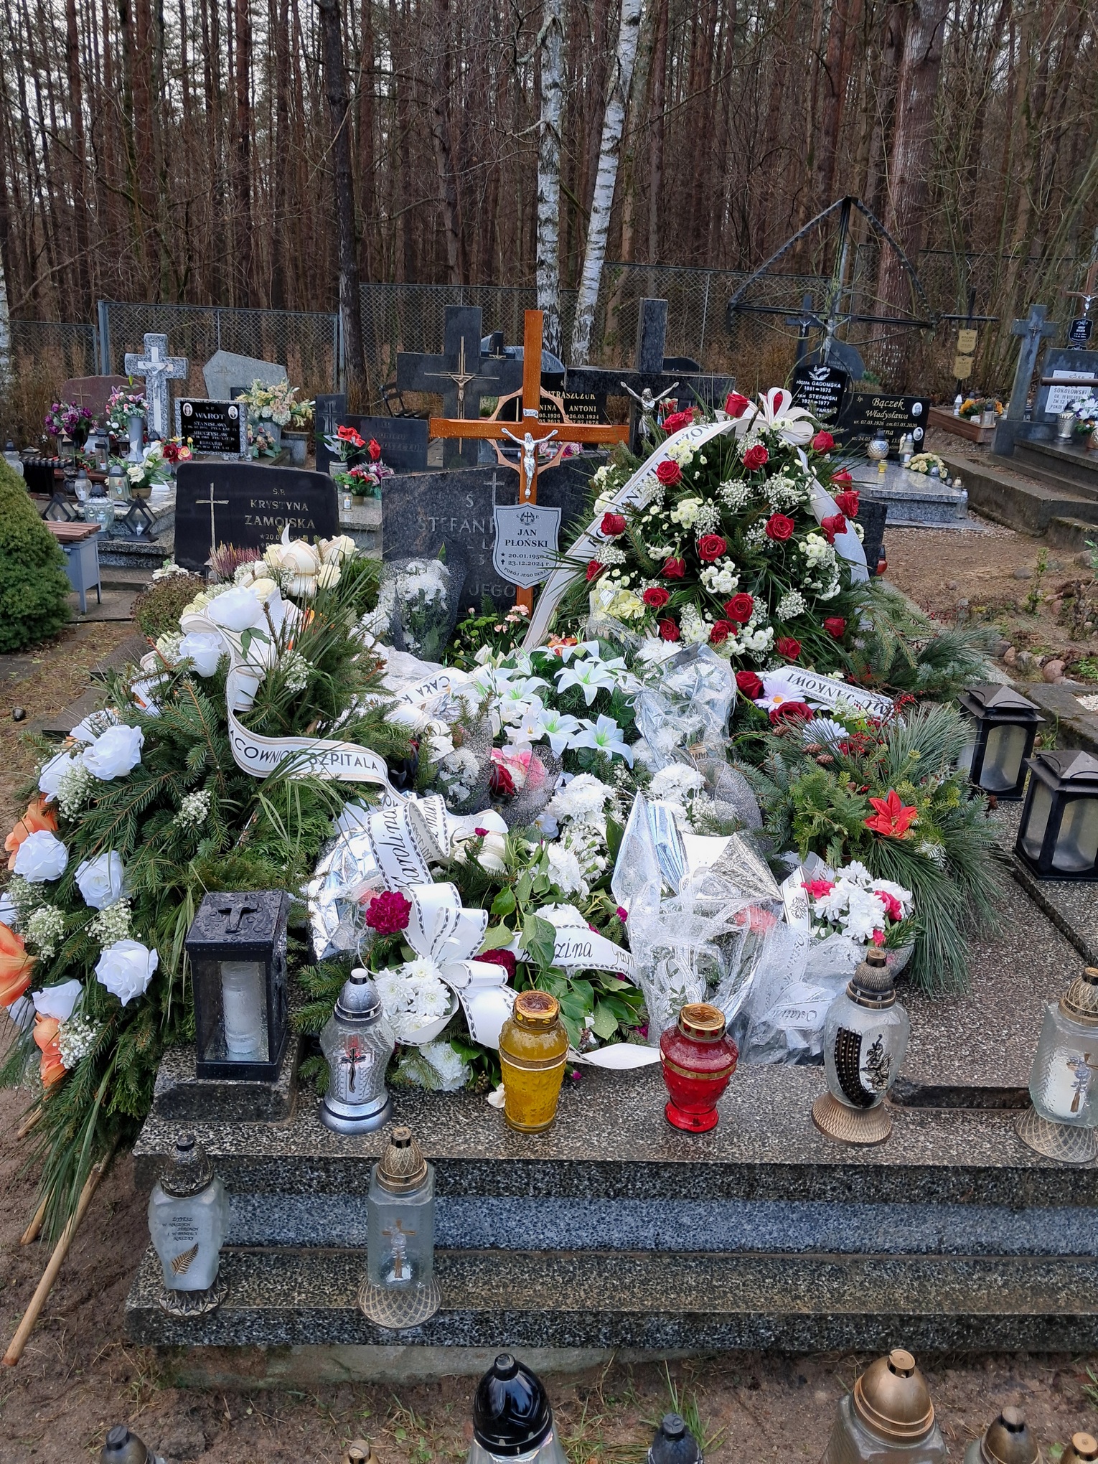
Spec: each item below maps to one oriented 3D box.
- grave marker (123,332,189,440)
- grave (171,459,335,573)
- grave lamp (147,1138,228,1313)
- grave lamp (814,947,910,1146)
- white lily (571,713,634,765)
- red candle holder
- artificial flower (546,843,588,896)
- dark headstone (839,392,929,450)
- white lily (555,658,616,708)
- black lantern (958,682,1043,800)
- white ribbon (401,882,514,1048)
[{"bbox_3d":[-2.806,-2.454,8.180,0.460,0.820,0.130,3,20,2],"label":"grave marker"},{"bbox_3d":[-1.110,-0.786,4.375,0.602,0.479,0.092,1,21,-2],"label":"grave"},{"bbox_3d":[-0.529,0.709,1.669,0.115,0.279,0.104,-1,20,-10],"label":"grave lamp"},{"bbox_3d":[0.473,0.460,1.711,0.127,0.296,0.127,6,20,9],"label":"grave lamp"},{"bbox_3d":[0.119,0.017,2.548,0.143,0.113,0.112,1,21,-2],"label":"white lily"},{"bbox_3d":[0.223,0.505,1.725,0.117,0.182,0.117,2,20,-2],"label":"red candle holder"},{"bbox_3d":[0.032,0.244,2.029,0.073,0.080,0.070,2,20,-2],"label":"artificial flower"},{"bbox_3d":[3.106,-2.888,10.640,0.860,0.490,0.090,5,20,8],"label":"dark headstone"},{"bbox_3d":[0.091,-0.120,2.791,0.151,0.120,0.122,1,21,-2],"label":"white lily"},{"bbox_3d":[1.088,0.015,2.780,0.153,0.267,0.153,1,21,-4],"label":"black lantern"},{"bbox_3d":[-0.145,0.372,1.827,0.175,0.245,0.110,2,-8,-2],"label":"white ribbon"}]

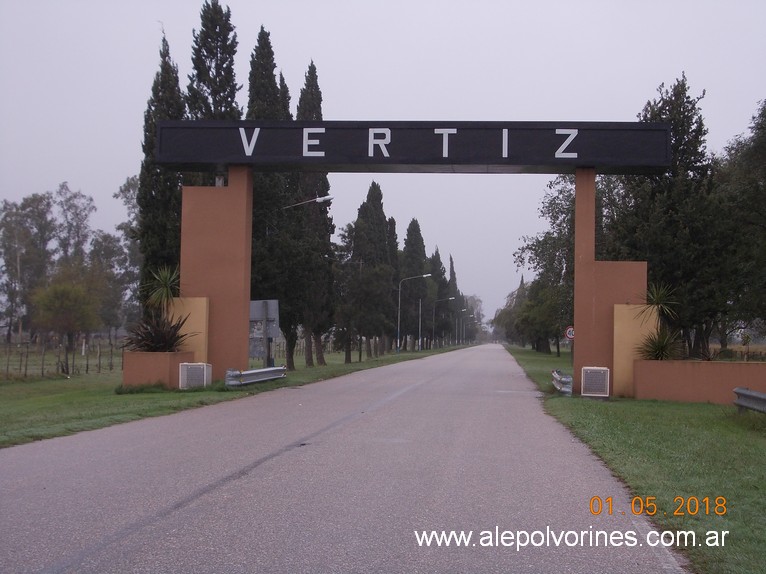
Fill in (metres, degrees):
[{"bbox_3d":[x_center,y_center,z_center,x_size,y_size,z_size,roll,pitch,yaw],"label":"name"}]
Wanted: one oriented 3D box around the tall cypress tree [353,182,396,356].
[{"bbox_3d":[-0.679,-1.398,106.000,3.400,13.700,3.400,1,-2,5],"label":"tall cypress tree"}]

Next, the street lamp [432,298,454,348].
[{"bbox_3d":[9.116,5.349,200.000,3.200,7.600,0.300,1,-2,5],"label":"street lamp"}]

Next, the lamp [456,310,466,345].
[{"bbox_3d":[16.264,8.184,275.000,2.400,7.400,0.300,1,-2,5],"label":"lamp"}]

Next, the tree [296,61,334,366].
[{"bbox_3d":[-3.509,-3.766,68.000,2.000,15.500,2.000,1,-2,5],"label":"tree"}]

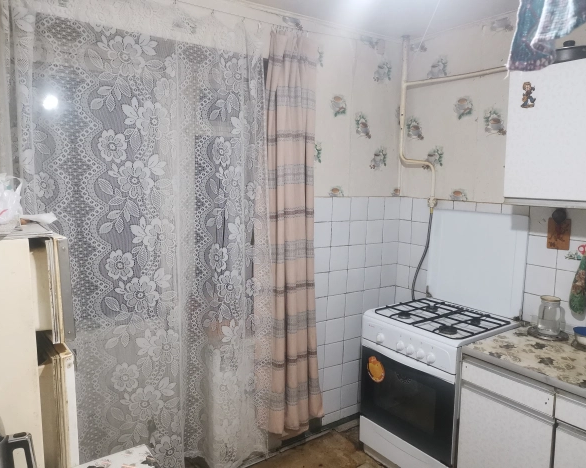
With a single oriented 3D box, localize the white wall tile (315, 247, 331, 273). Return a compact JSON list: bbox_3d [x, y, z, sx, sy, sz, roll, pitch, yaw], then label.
[{"bbox_3d":[0.157,0.158,2.761,0.150,0.150,0.010,-3,8,-36],"label":"white wall tile"}]

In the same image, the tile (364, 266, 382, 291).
[{"bbox_3d":[0.514,0.285,3.041,0.148,0.149,0.010,-3,8,-35],"label":"tile"}]

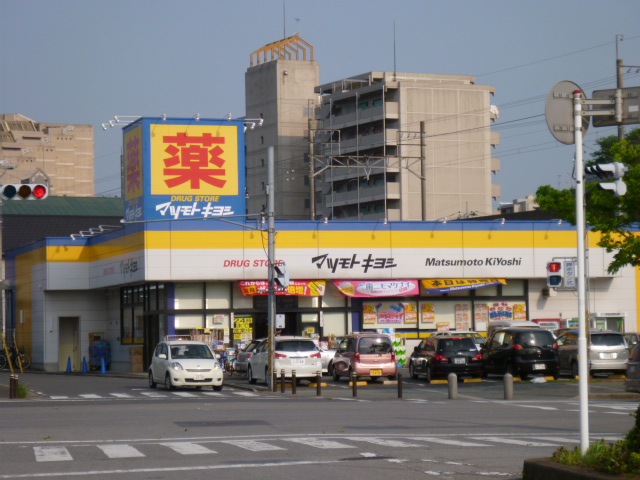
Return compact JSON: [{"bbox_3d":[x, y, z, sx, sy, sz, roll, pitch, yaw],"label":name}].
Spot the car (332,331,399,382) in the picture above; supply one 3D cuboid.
[{"bbox_3d":[1.408,3.867,67.945,1.475,1.570,3.395,0,-3,-12],"label":"car"}]

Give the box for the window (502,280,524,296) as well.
[{"bbox_3d":[7.949,1.998,85.246,0.965,0.658,0.100,0,-3,-16],"label":"window"}]

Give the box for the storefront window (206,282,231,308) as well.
[{"bbox_3d":[-3.979,2.189,81.104,0.961,1.050,0.100,0,-3,-17],"label":"storefront window"}]

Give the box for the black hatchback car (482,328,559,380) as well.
[{"bbox_3d":[6.583,3.801,68.300,1.700,1.600,4.000,0,-3,-12],"label":"black hatchback car"}]

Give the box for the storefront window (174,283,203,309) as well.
[{"bbox_3d":[-5.199,2.215,81.882,1.109,1.067,0.100,0,-3,-16],"label":"storefront window"}]

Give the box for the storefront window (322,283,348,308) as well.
[{"bbox_3d":[0.572,2.229,83.490,1.006,1.027,0.100,0,-3,-16],"label":"storefront window"}]

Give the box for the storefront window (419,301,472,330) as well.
[{"bbox_3d":[5.113,3.084,84.400,2.301,1.209,0.100,0,-3,-16],"label":"storefront window"}]

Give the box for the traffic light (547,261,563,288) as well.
[{"bbox_3d":[5.819,0.855,51.300,0.350,0.650,0.280,0,-3,-14],"label":"traffic light"}]

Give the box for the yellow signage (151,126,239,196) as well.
[{"bbox_3d":[-4.832,-3.081,79.688,3.427,2.715,0.100,0,-3,-16],"label":"yellow signage"}]

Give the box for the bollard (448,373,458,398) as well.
[{"bbox_3d":[3.359,3.717,52.611,0.236,0.669,0.236,-1,-3,0],"label":"bollard"}]

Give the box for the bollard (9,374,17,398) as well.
[{"bbox_3d":[-8.779,4.186,59.139,0.118,0.680,0.118,0,-3,-16],"label":"bollard"}]

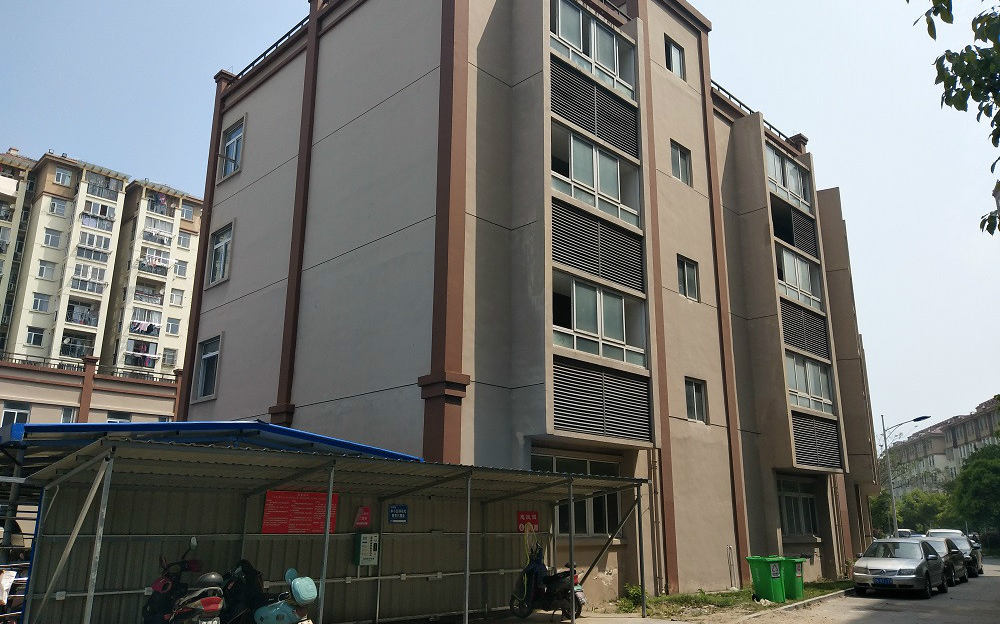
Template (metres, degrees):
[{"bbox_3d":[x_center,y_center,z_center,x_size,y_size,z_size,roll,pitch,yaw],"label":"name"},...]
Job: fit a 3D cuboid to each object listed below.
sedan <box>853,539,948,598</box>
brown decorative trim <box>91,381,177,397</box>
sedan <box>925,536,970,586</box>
[{"bbox_3d":[11.054,7.008,20.760,1.740,1.450,4.400,-11,-20,36],"label":"sedan"},{"bbox_3d":[-19.007,4.229,39.312,0.140,0.180,4.171,-15,-22,43],"label":"brown decorative trim"},{"bbox_3d":[13.979,8.115,24.608,1.770,1.460,4.500,-12,-20,37],"label":"sedan"}]

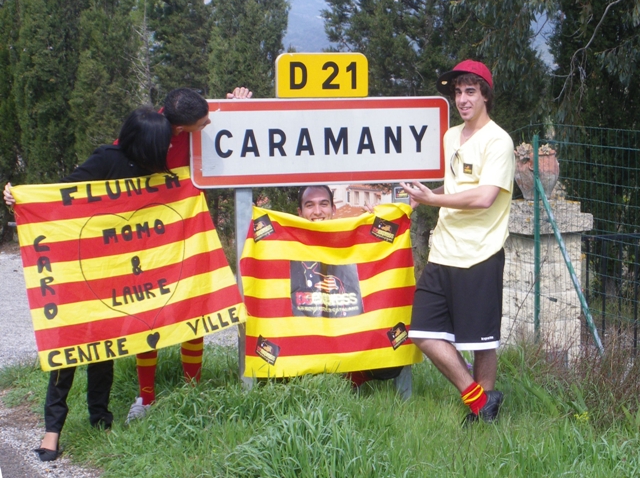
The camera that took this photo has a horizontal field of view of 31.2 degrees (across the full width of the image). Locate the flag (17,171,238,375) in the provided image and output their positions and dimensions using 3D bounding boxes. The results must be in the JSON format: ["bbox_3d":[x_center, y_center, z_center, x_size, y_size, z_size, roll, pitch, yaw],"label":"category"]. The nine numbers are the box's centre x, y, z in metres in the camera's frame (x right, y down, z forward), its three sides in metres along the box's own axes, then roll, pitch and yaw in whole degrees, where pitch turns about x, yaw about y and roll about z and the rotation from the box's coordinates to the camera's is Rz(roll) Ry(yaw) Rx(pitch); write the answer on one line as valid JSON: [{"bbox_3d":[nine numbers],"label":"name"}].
[{"bbox_3d":[-0.822,0.144,5.080,1.060,0.810,0.150,-4,7,-28],"label":"flag"}]

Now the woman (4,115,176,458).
[{"bbox_3d":[-1.001,0.185,4.980,0.720,1.530,0.500,-3,7,-14],"label":"woman"}]

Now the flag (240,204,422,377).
[{"bbox_3d":[0.054,0.243,5.400,0.870,0.780,0.120,-2,7,-13],"label":"flag"}]

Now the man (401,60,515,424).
[{"bbox_3d":[0.638,0.011,5.240,0.470,1.680,0.480,4,8,35],"label":"man"}]

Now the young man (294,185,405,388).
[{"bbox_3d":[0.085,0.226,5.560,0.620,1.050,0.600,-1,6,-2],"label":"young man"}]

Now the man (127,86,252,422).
[{"bbox_3d":[-0.624,0.058,5.360,0.630,1.560,0.480,-2,7,-7],"label":"man"}]

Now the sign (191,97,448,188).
[{"bbox_3d":[0.021,-0.456,5.385,1.260,0.405,0.050,-3,7,-15],"label":"sign"}]

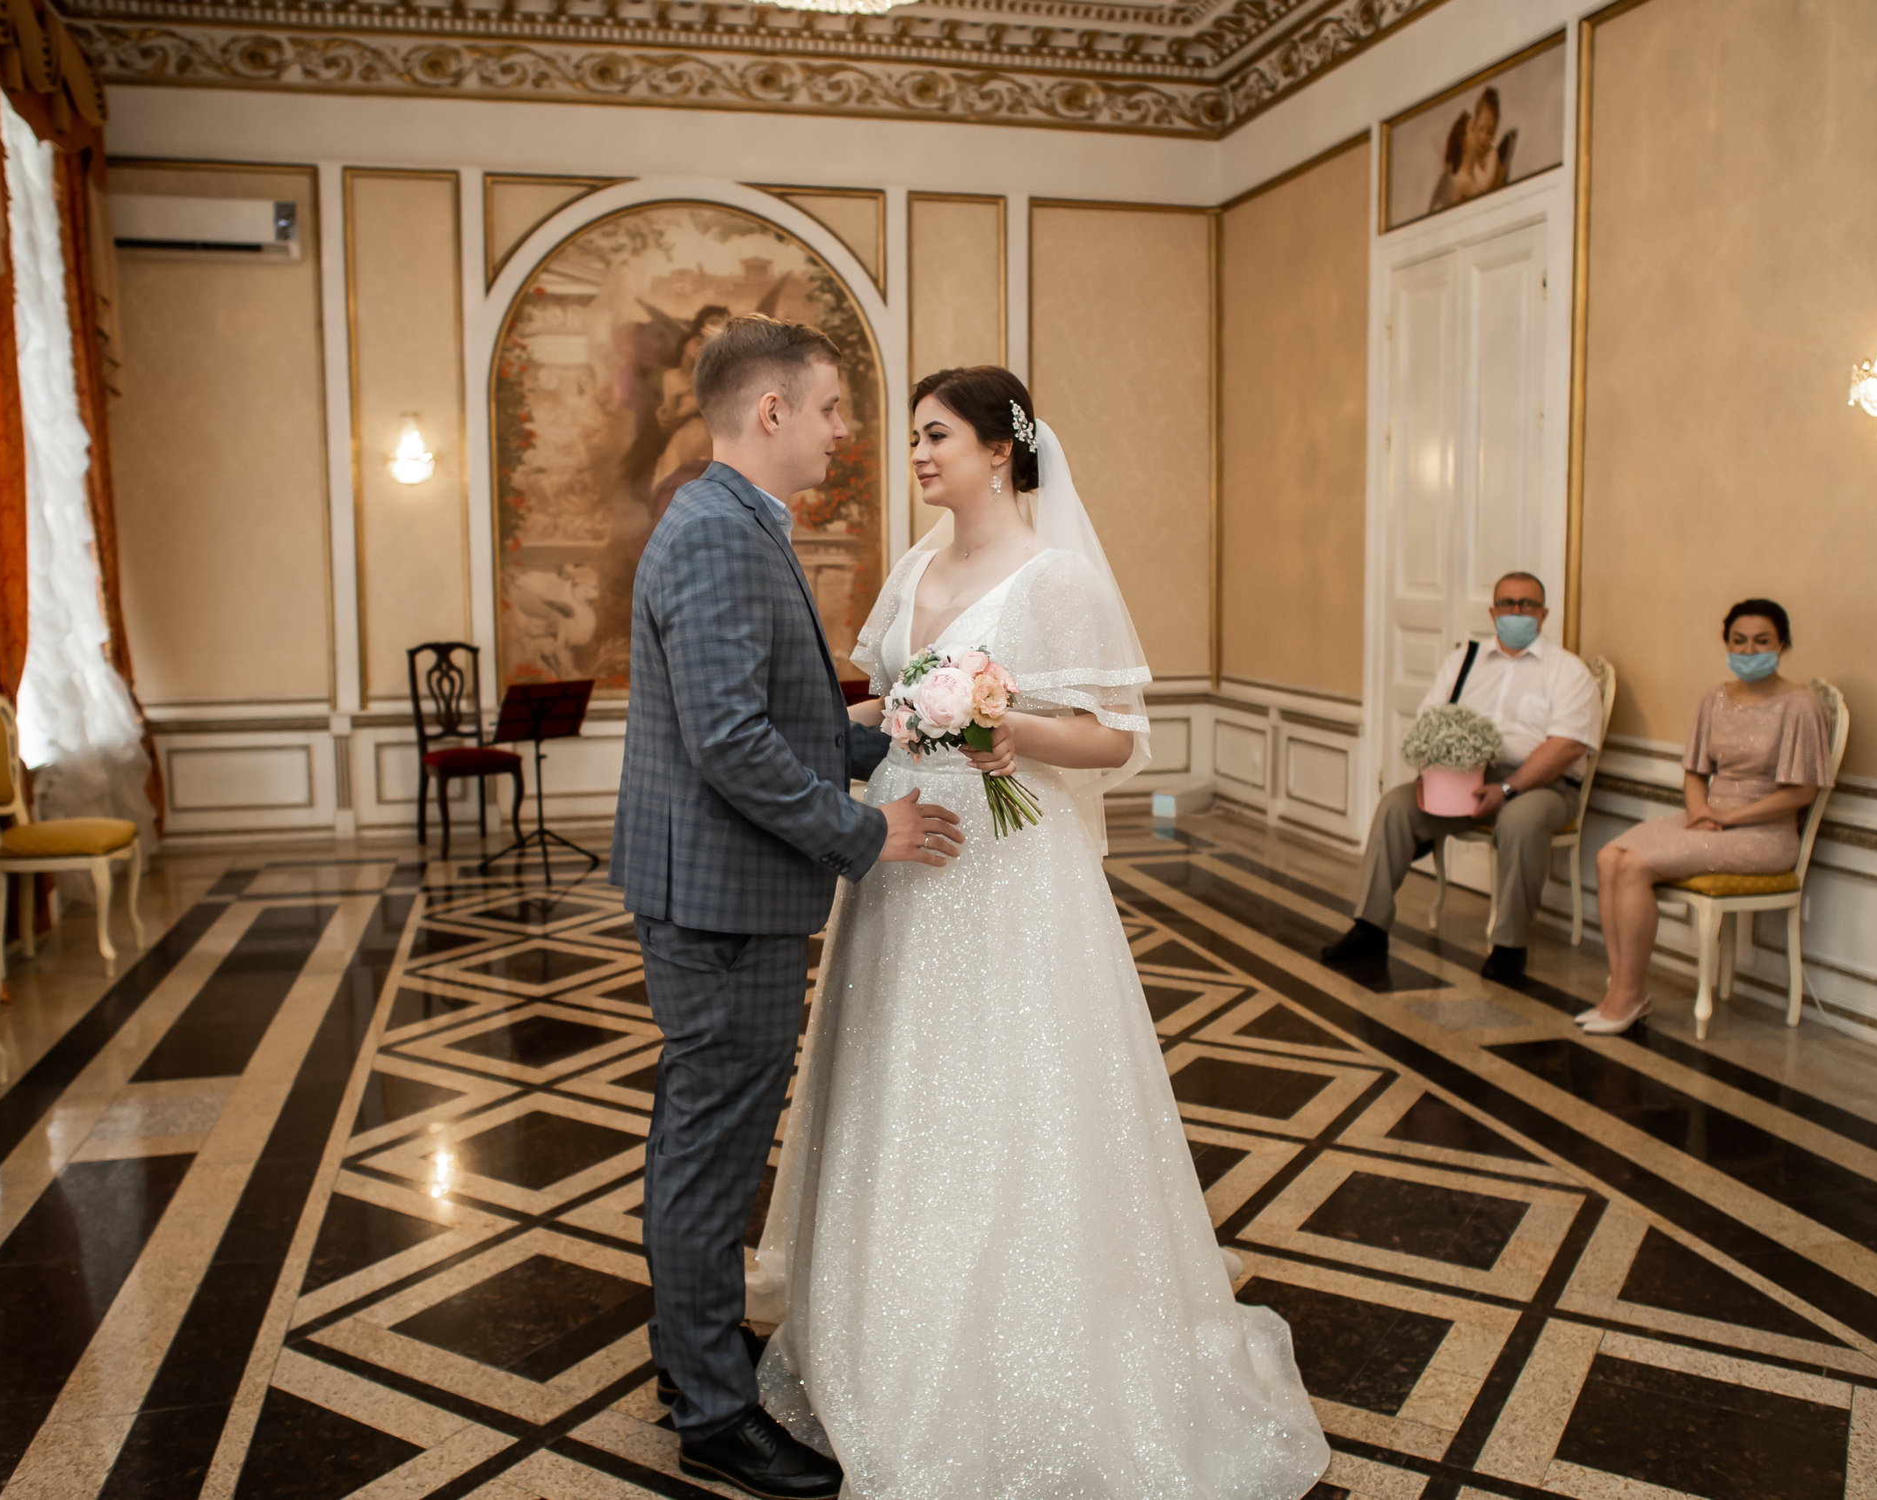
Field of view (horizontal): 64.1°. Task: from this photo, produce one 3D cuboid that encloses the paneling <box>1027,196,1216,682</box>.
[{"bbox_3d":[1.036,-1.661,8.236,1.110,2.640,0.070,-2,7,-11],"label":"paneling"}]

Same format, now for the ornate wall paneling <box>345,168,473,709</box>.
[{"bbox_3d":[-2.656,-1.535,7.504,0.610,2.640,0.070,-2,7,-11],"label":"ornate wall paneling"}]

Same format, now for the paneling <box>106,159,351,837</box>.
[{"bbox_3d":[-3.496,-1.180,7.364,1.110,3.340,0.100,-2,7,-11],"label":"paneling"}]

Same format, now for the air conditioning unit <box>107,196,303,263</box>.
[{"bbox_3d":[-3.513,-2.488,7.111,0.900,0.295,0.210,-2,7,-11],"label":"air conditioning unit"}]

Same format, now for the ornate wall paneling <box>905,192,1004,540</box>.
[{"bbox_3d":[0.113,-1.632,8.053,0.550,2.620,0.070,-2,7,-11],"label":"ornate wall paneling"}]

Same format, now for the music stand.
[{"bbox_3d":[-1.782,0.122,6.766,0.500,0.890,0.440,-5,8,-30],"label":"music stand"}]

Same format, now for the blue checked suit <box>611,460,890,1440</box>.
[{"bbox_3d":[-0.303,0.308,2.357,0.450,1.500,0.530,-3,8,-18],"label":"blue checked suit"}]

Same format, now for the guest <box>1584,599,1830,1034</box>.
[{"bbox_3d":[2.248,0.190,4.490,0.710,1.280,0.490,-4,8,-24],"label":"guest"}]

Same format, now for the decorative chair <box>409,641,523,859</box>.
[{"bbox_3d":[-2.336,-0.007,7.364,0.450,1.000,0.540,-5,9,-33],"label":"decorative chair"}]

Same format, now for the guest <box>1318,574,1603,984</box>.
[{"bbox_3d":[1.881,0.055,5.324,0.900,1.350,0.620,-6,9,-36],"label":"guest"}]

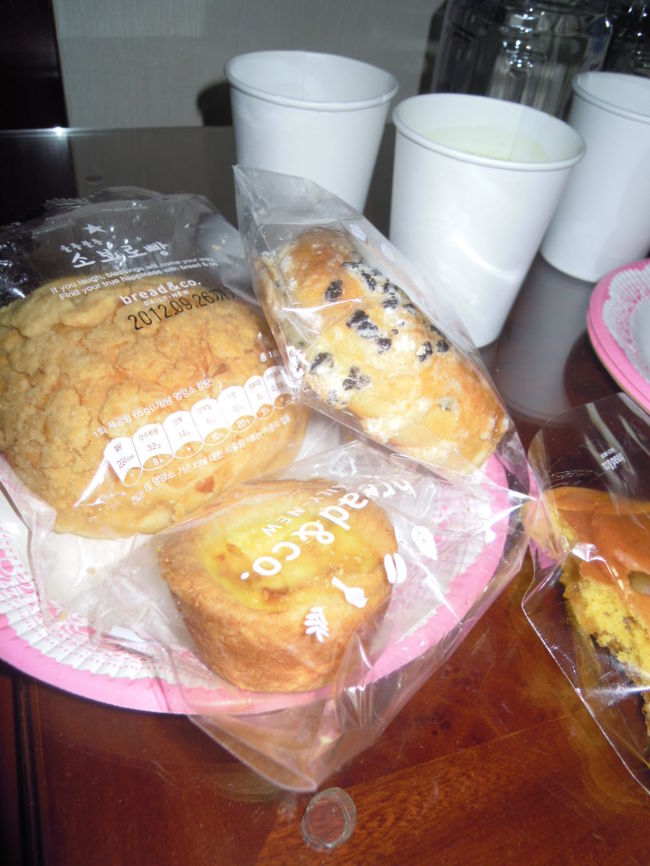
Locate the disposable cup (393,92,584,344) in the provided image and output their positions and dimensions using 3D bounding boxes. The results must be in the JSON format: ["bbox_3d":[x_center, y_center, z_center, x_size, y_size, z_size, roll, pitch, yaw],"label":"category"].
[{"bbox_3d":[0.060,-0.088,0.300,0.076,0.086,0.076,8,41,0],"label":"disposable cup"}]

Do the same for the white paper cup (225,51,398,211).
[{"bbox_3d":[-0.010,-0.121,0.327,0.076,0.086,0.076,5,41,-4],"label":"white paper cup"}]

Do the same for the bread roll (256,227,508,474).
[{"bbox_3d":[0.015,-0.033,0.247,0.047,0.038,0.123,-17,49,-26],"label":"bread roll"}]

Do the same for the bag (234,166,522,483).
[{"bbox_3d":[0.014,-0.041,0.251,0.057,0.043,0.160,-17,49,-26],"label":"bag"}]

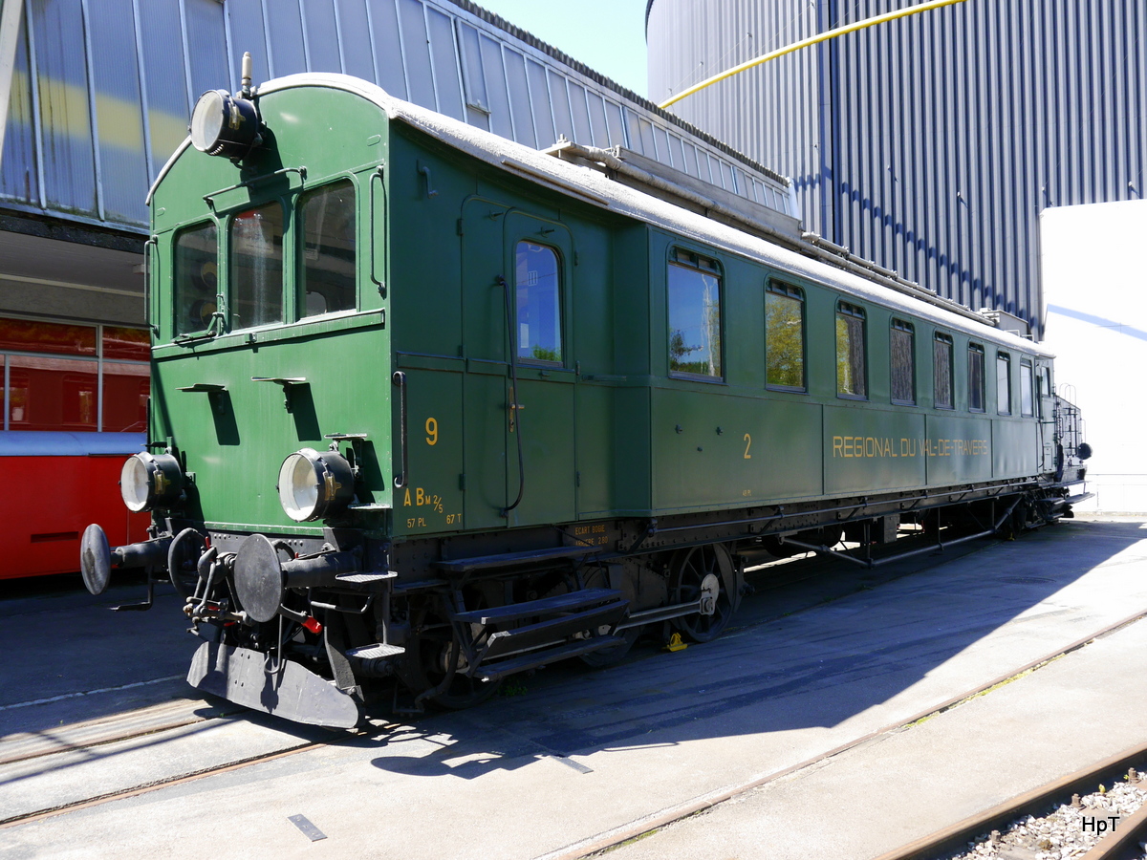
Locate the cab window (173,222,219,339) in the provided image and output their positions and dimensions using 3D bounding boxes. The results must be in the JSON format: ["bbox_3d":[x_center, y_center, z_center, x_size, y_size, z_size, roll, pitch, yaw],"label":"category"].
[{"bbox_3d":[-2.512,-0.995,6.194,0.570,0.755,0.070,-2,-2,38],"label":"cab window"}]

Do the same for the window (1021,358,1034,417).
[{"bbox_3d":[7.643,-0.684,15.689,0.070,0.970,0.810,-2,-2,38],"label":"window"}]

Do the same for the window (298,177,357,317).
[{"bbox_3d":[-1.421,-1.039,5.345,0.570,0.755,0.070,-2,-2,38],"label":"window"}]

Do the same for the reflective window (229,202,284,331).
[{"bbox_3d":[-1.964,-1.017,5.767,0.570,0.755,0.070,-2,-2,38],"label":"reflective window"}]

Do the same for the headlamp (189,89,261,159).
[{"bbox_3d":[-2.096,-1.835,5.607,0.370,0.375,0.260,-2,-2,38],"label":"headlamp"}]

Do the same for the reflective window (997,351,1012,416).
[{"bbox_3d":[6.678,-0.708,14.451,0.070,0.970,0.810,-2,-2,38],"label":"reflective window"}]

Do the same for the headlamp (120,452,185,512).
[{"bbox_3d":[-2.739,0.340,6.065,0.370,0.375,0.260,-2,-2,38],"label":"headlamp"}]

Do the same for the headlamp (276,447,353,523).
[{"bbox_3d":[-1.367,0.293,4.996,0.370,0.375,0.260,-2,-2,38],"label":"headlamp"}]

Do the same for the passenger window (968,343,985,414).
[{"bbox_3d":[5.719,-0.733,13.221,0.070,0.970,0.810,-2,-2,38],"label":"passenger window"}]

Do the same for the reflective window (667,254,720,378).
[{"bbox_3d":[0.918,-0.855,7.062,0.070,0.970,0.810,-2,-2,38],"label":"reflective window"}]

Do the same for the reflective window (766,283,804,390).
[{"bbox_3d":[1.877,-0.830,8.292,0.070,0.970,0.810,-2,-2,38],"label":"reflective window"}]

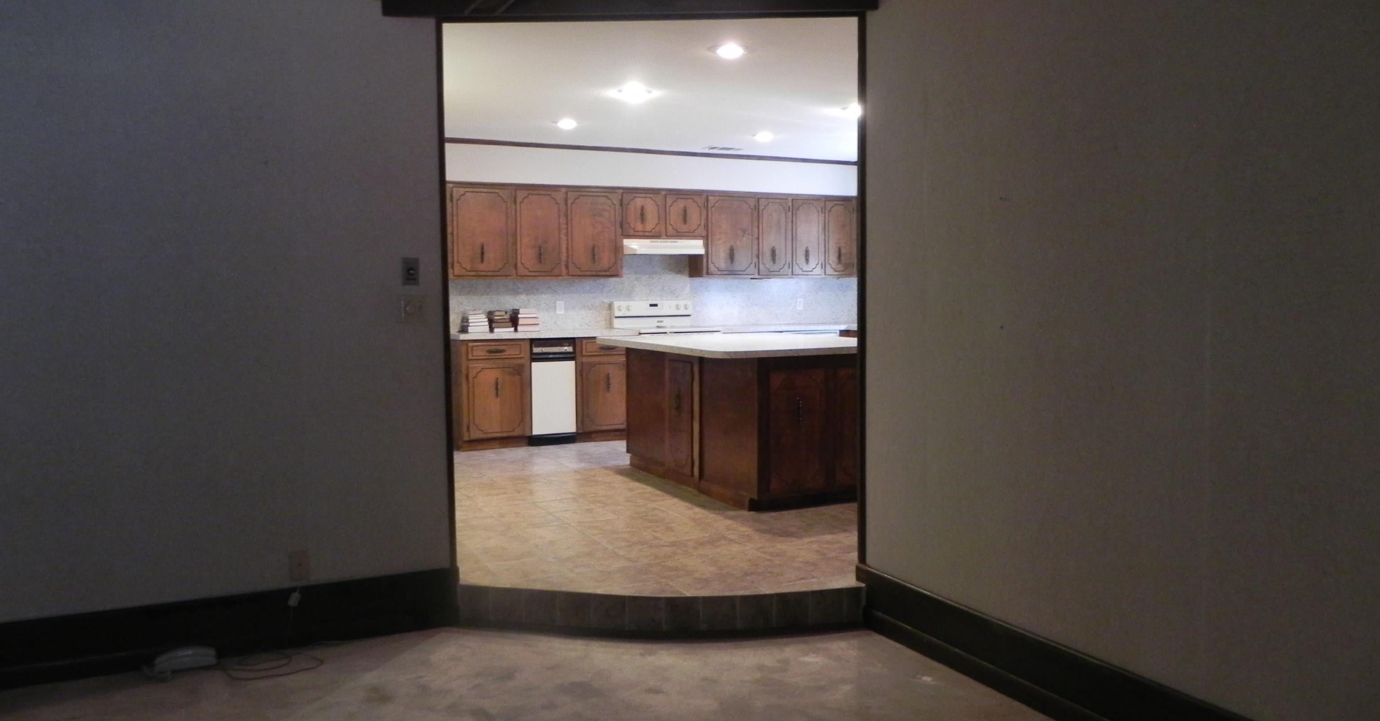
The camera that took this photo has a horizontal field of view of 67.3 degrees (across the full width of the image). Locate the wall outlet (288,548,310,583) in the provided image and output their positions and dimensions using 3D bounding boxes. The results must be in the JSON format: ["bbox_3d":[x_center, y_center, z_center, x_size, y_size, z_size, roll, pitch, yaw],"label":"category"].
[{"bbox_3d":[-1.532,0.806,4.067,0.072,0.116,0.010,-2,4,-25],"label":"wall outlet"}]

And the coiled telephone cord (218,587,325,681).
[{"bbox_3d":[-1.571,1.025,3.892,0.359,0.232,0.286,-2,4,-25],"label":"coiled telephone cord"}]

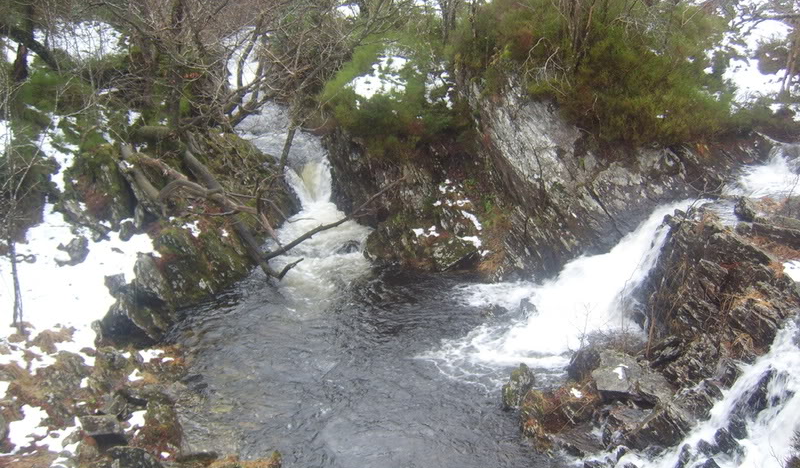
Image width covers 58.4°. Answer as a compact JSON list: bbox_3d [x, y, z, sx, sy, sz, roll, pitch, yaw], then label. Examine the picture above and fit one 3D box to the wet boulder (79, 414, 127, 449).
[{"bbox_3d":[-4.069,2.696,9.800,0.640,0.290,0.420,-8,20,-24],"label":"wet boulder"}]

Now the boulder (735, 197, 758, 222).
[{"bbox_3d":[7.235,-0.517,15.000,0.430,0.500,0.480,9,20,25],"label":"boulder"}]

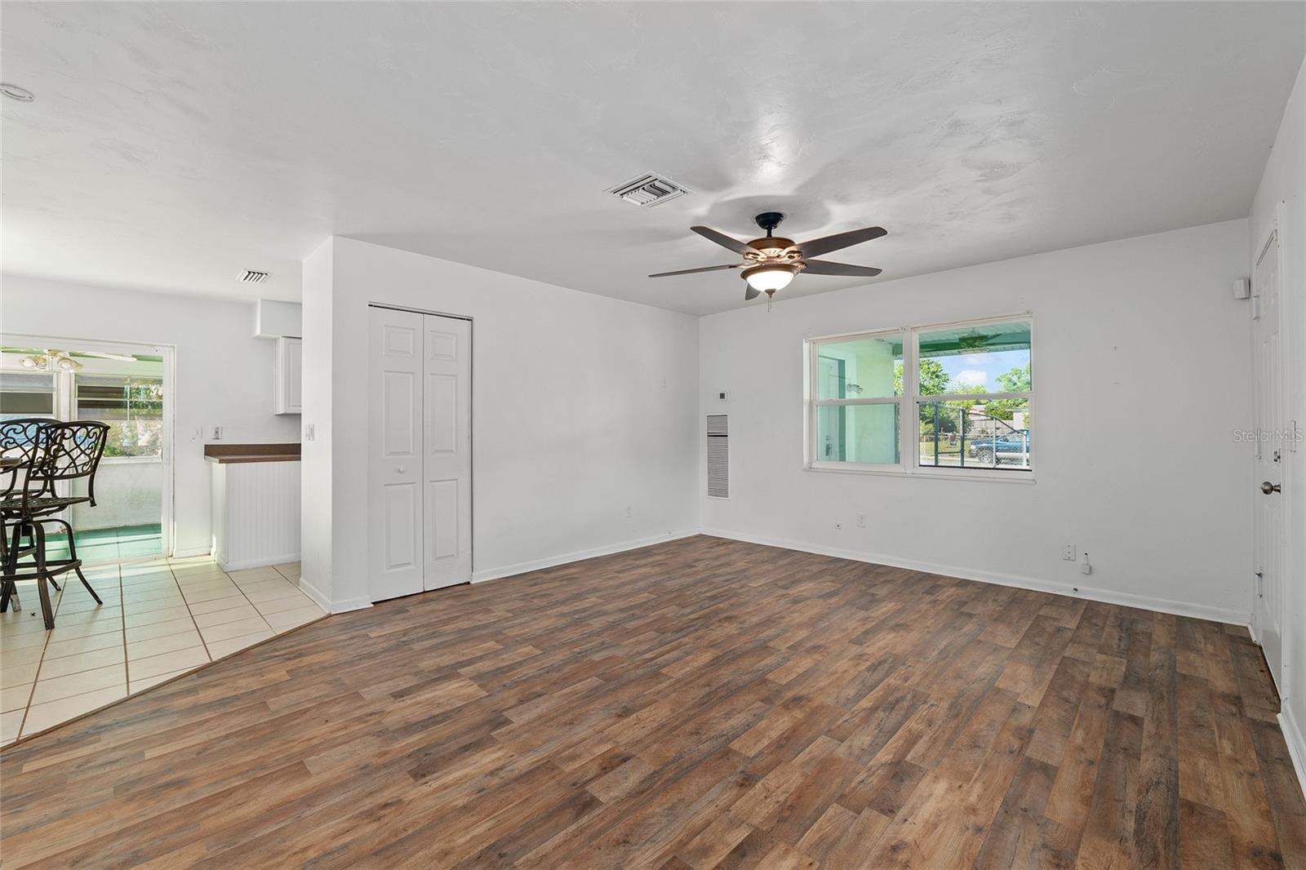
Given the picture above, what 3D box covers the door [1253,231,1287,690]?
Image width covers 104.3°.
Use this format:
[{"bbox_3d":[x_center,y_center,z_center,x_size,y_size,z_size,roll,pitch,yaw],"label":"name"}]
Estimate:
[{"bbox_3d":[3.030,0.135,2.470,0.870,2.030,0.045,0,1,-44],"label":"door"}]

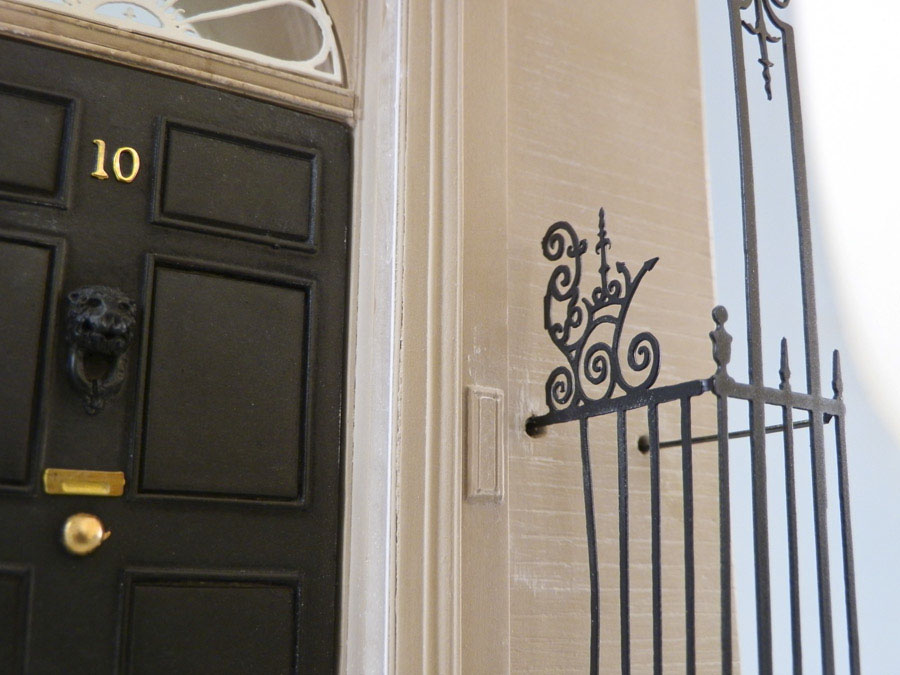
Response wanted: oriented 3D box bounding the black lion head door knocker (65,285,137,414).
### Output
[{"bbox_3d":[-0.058,0.002,0.163,0.011,0.021,0.008,8,-15,-30],"label":"black lion head door knocker"}]

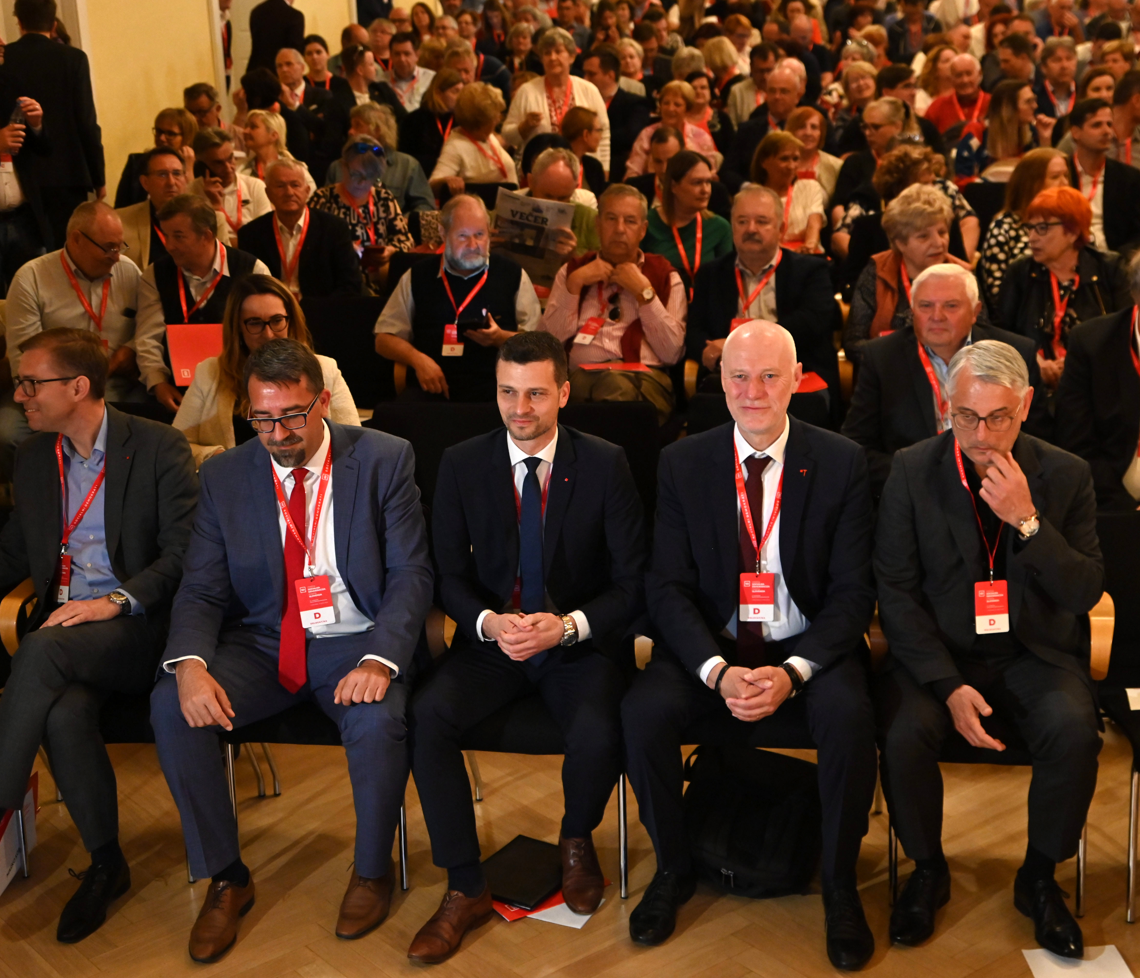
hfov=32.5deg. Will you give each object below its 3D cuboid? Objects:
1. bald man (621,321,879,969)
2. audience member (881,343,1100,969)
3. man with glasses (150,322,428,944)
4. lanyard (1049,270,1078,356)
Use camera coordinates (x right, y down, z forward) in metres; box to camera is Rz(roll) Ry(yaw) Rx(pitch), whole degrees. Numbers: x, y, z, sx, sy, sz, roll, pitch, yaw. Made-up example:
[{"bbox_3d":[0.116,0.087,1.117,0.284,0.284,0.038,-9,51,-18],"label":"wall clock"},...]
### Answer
[{"bbox_3d":[0.393,0.306,4.232,0.560,1.330,0.720,0,18,8],"label":"bald man"},{"bbox_3d":[0.955,0.340,4.433,0.540,1.300,0.740,1,17,6],"label":"audience member"},{"bbox_3d":[-0.623,0.323,4.437,0.610,1.280,0.760,-1,18,5],"label":"man with glasses"},{"bbox_3d":[1.525,-0.544,6.048,0.110,0.290,0.130,6,19,24],"label":"lanyard"}]

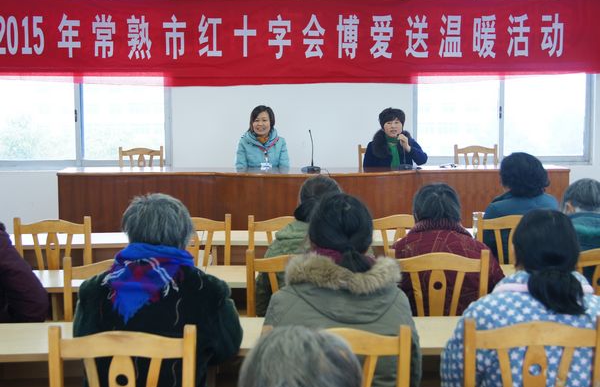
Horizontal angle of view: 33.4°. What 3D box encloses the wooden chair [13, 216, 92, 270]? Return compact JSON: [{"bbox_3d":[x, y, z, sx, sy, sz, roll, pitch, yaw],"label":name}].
[{"bbox_3d":[-1.281,0.572,5.444,0.420,0.930,0.470,0,5,-1],"label":"wooden chair"}]

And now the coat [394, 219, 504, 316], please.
[{"bbox_3d":[0.618,0.409,4.193,0.510,0.632,0.420,0,5,-1],"label":"coat"}]

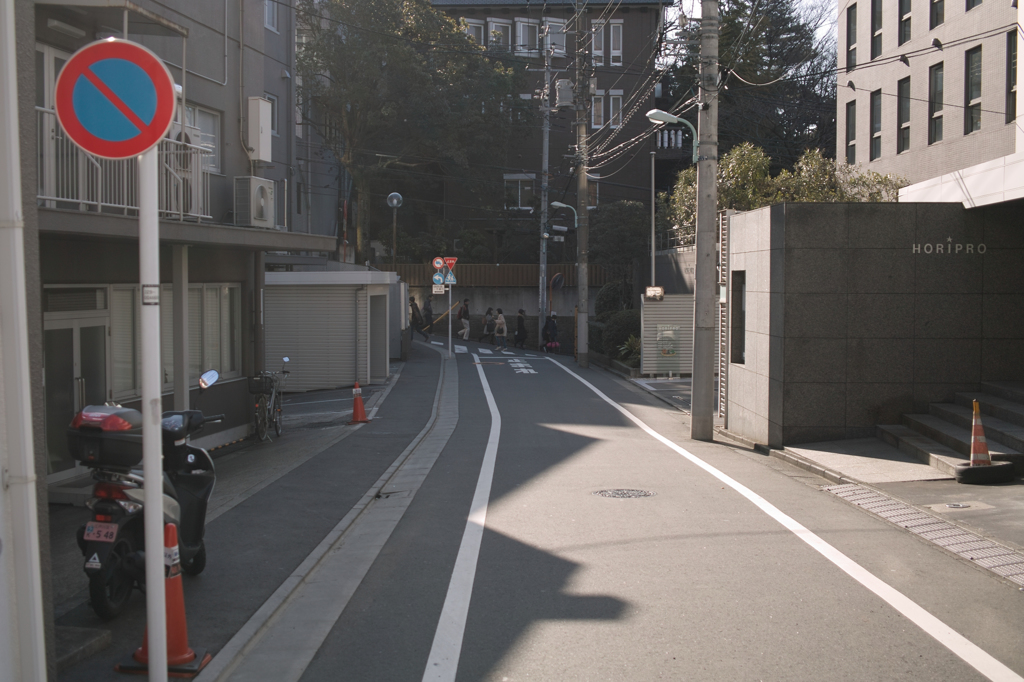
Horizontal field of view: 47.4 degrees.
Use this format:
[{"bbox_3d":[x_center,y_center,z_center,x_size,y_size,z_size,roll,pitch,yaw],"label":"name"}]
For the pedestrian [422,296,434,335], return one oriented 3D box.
[{"bbox_3d":[-3.564,-1.088,49.345,0.520,1.710,0.500,0,3,0],"label":"pedestrian"}]

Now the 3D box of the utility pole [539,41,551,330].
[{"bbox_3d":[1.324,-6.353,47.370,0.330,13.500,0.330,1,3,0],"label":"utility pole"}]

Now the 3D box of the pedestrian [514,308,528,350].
[{"bbox_3d":[0.378,-0.454,46.400,0.520,1.600,0.460,0,3,0],"label":"pedestrian"}]

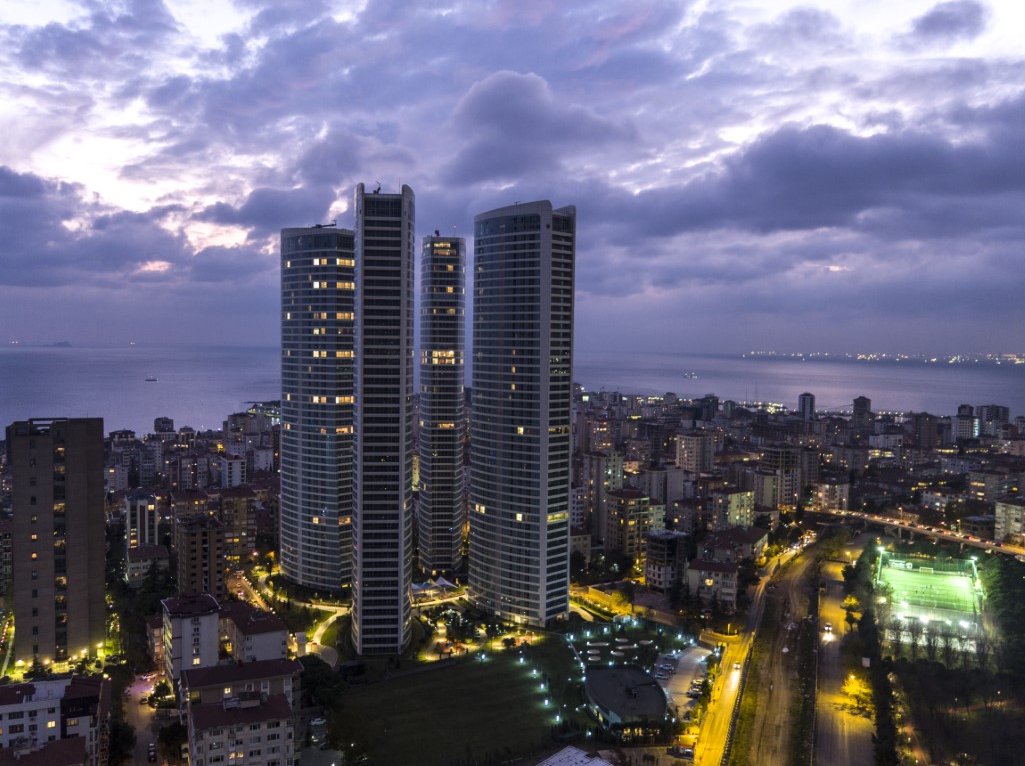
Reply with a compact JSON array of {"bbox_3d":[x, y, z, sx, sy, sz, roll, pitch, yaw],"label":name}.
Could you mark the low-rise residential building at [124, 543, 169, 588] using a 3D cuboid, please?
[{"bbox_3d":[-146.060,75.570,365.130,17.500,15.000,13.300,1,2,4],"label":"low-rise residential building"}]

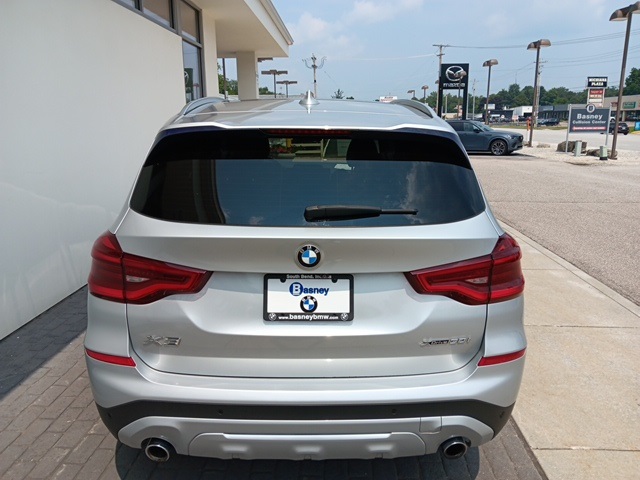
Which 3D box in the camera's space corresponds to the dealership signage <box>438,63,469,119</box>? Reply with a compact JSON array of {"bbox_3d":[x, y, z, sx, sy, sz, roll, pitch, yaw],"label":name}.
[{"bbox_3d":[15.149,-15.698,54.851,3.150,8.000,0.500,2,14,8],"label":"dealership signage"}]

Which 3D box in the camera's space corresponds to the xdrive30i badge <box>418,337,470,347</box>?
[{"bbox_3d":[0.439,0.358,1.695,0.180,0.026,0.006,-3,19,-13],"label":"xdrive30i badge"}]

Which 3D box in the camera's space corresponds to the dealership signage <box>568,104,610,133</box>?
[{"bbox_3d":[14.242,-6.421,25.403,2.150,1.420,0.140,2,14,10],"label":"dealership signage"}]

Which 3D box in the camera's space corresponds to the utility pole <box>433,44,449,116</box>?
[{"bbox_3d":[17.149,-21.242,68.946,2.400,12.200,0.300,2,14,10],"label":"utility pole"}]

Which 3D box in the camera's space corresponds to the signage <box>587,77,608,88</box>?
[{"bbox_3d":[49.625,-28.115,85.808,3.500,1.750,0.500,1,14,5],"label":"signage"}]

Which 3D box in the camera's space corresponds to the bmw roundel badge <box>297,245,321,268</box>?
[{"bbox_3d":[-0.038,0.056,1.618,0.082,0.082,0.010,0,14,-1],"label":"bmw roundel badge"}]

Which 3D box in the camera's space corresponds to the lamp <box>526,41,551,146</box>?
[{"bbox_3d":[13.943,-9.347,31.180,1.350,6.700,0.420,11,17,39],"label":"lamp"}]

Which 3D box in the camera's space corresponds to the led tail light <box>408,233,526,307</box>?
[{"bbox_3d":[0.554,0.100,1.777,0.510,0.215,0.270,0,14,-1],"label":"led tail light"}]

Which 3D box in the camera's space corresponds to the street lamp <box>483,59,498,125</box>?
[{"bbox_3d":[14.266,-11.681,40.903,1.350,6.700,0.420,11,17,39],"label":"street lamp"}]

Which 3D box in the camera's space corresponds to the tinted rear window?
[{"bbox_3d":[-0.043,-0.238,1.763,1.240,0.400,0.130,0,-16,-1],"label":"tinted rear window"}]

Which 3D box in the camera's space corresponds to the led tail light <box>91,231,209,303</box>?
[{"bbox_3d":[-0.636,0.107,1.749,0.510,0.215,0.270,0,14,-1],"label":"led tail light"}]

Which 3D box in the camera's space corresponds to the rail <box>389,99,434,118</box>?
[{"bbox_3d":[0.475,-0.781,2.973,0.080,0.140,1.900,0,14,-1],"label":"rail"}]

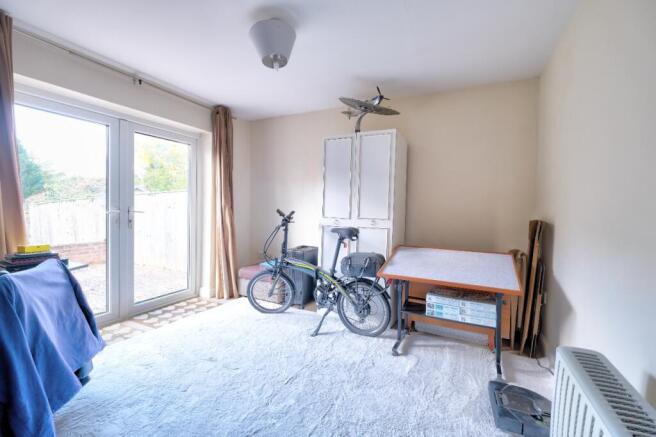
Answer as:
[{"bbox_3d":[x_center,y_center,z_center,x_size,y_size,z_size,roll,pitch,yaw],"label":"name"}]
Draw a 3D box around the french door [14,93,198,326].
[{"bbox_3d":[-2.026,0.025,2.641,0.090,1.970,1.740,2,2,27],"label":"french door"}]

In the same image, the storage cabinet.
[{"bbox_3d":[0.381,0.102,2.982,0.785,1.900,0.490,2,2,27],"label":"storage cabinet"}]

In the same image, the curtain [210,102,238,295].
[{"bbox_3d":[-1.266,-0.172,3.344,0.180,2.340,0.330,2,2,27],"label":"curtain"}]

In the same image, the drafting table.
[{"bbox_3d":[0.941,0.689,2.204,0.930,0.810,0.660,2,2,27],"label":"drafting table"}]

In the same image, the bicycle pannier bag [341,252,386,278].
[{"bbox_3d":[0.307,0.407,2.447,0.330,0.205,0.190,2,2,27],"label":"bicycle pannier bag"}]

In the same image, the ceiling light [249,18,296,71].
[{"bbox_3d":[-0.361,-1.160,1.863,0.310,0.200,0.310,1,2,0],"label":"ceiling light"}]

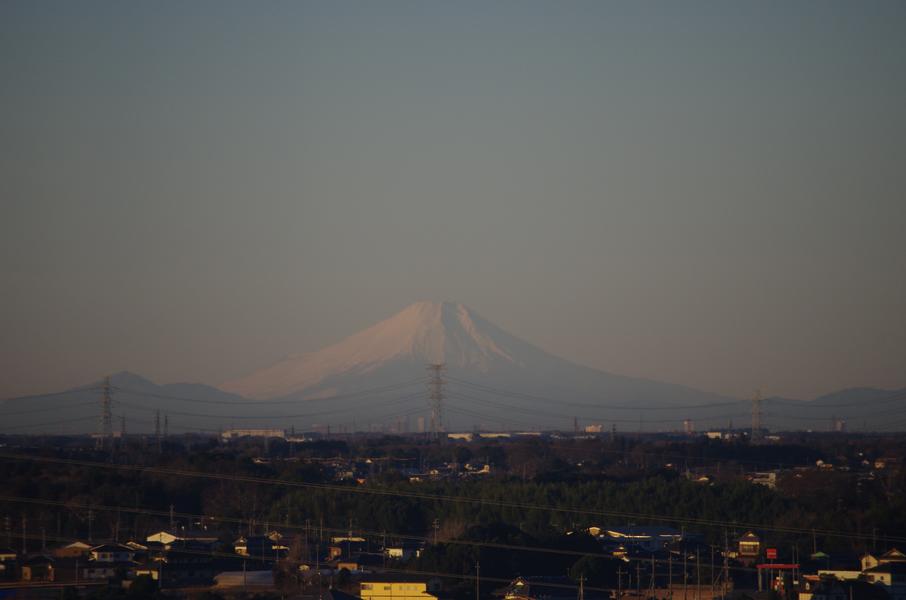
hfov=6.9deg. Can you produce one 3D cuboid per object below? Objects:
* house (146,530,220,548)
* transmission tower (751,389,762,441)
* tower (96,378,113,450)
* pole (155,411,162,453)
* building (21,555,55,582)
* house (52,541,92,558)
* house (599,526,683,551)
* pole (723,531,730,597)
[{"bbox_3d":[-69.294,61.865,1930.000,18.000,6.000,10.000,0,-1,10],"label":"house"},{"bbox_3d":[253.786,96.163,6300.000,11.000,45.000,10.000,0,-1,0],"label":"transmission tower"},{"bbox_3d":[-254.410,82.857,5500.000,12.000,54.500,11.000,0,-1,0],"label":"tower"},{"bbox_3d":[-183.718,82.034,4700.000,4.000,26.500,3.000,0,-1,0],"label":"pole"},{"bbox_3d":[-92.651,59.872,1680.000,7.800,6.400,8.000,0,-1,5],"label":"building"},{"bbox_3d":[-90.907,60.087,1800.000,9.800,5.600,9.000,0,-1,8],"label":"house"},{"bbox_3d":[50.305,63.578,2000.000,22.000,7.200,13.000,0,-1,8],"label":"house"},{"bbox_3d":[56.268,54.210,1550.000,1.500,13.600,0.900,0,-1,0],"label":"pole"}]

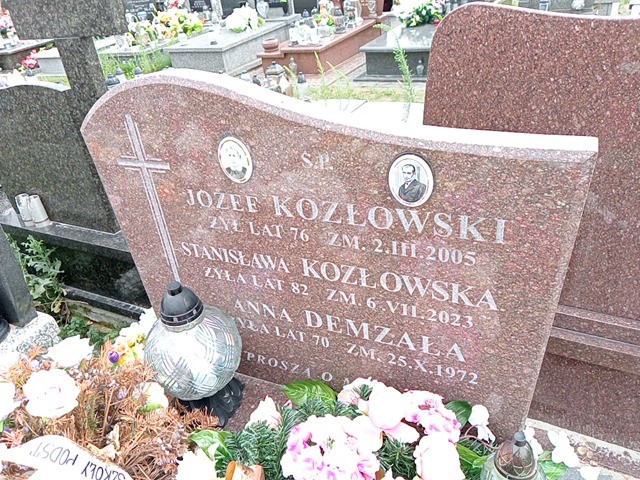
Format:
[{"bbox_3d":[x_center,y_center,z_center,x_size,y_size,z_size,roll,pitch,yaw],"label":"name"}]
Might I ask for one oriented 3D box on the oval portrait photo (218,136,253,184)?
[{"bbox_3d":[-0.171,-0.158,1.036,0.080,0.100,0.008,8,34,24],"label":"oval portrait photo"}]

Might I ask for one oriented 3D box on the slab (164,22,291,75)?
[{"bbox_3d":[-1.140,-2.558,6.824,0.943,0.275,1.716,10,35,27],"label":"slab"}]

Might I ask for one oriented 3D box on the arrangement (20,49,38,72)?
[{"bbox_3d":[-4.164,-2.503,7.321,0.250,0.320,0.240,10,35,27],"label":"arrangement"}]

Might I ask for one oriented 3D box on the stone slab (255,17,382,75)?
[{"bbox_3d":[0.097,-2.249,6.047,0.642,0.275,1.795,10,35,27],"label":"stone slab"}]

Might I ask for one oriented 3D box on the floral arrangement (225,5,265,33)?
[{"bbox_3d":[-1.048,-3.039,7.037,0.470,0.310,0.420,10,35,27],"label":"floral arrangement"}]

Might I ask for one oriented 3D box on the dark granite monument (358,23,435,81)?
[{"bbox_3d":[1.192,-2.096,5.568,0.937,0.282,1.755,10,35,27],"label":"dark granite monument"}]

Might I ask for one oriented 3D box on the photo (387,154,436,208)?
[{"bbox_3d":[0.157,-0.101,0.896,0.080,0.100,0.008,8,34,24],"label":"photo"}]

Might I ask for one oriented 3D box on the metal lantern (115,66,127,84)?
[{"bbox_3d":[-2.377,-1.939,6.119,0.115,0.200,0.115,10,35,27],"label":"metal lantern"}]

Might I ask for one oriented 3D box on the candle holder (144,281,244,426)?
[{"bbox_3d":[-0.294,0.257,1.217,0.221,0.382,0.221,8,34,24],"label":"candle holder"}]

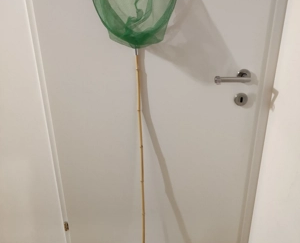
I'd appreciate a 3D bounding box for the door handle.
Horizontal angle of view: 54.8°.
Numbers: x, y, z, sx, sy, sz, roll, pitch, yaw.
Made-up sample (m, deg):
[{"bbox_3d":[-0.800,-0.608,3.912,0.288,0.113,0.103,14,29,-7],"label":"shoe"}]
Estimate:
[{"bbox_3d":[0.324,-0.171,1.126,0.150,0.053,0.060,-1,23,0],"label":"door handle"}]

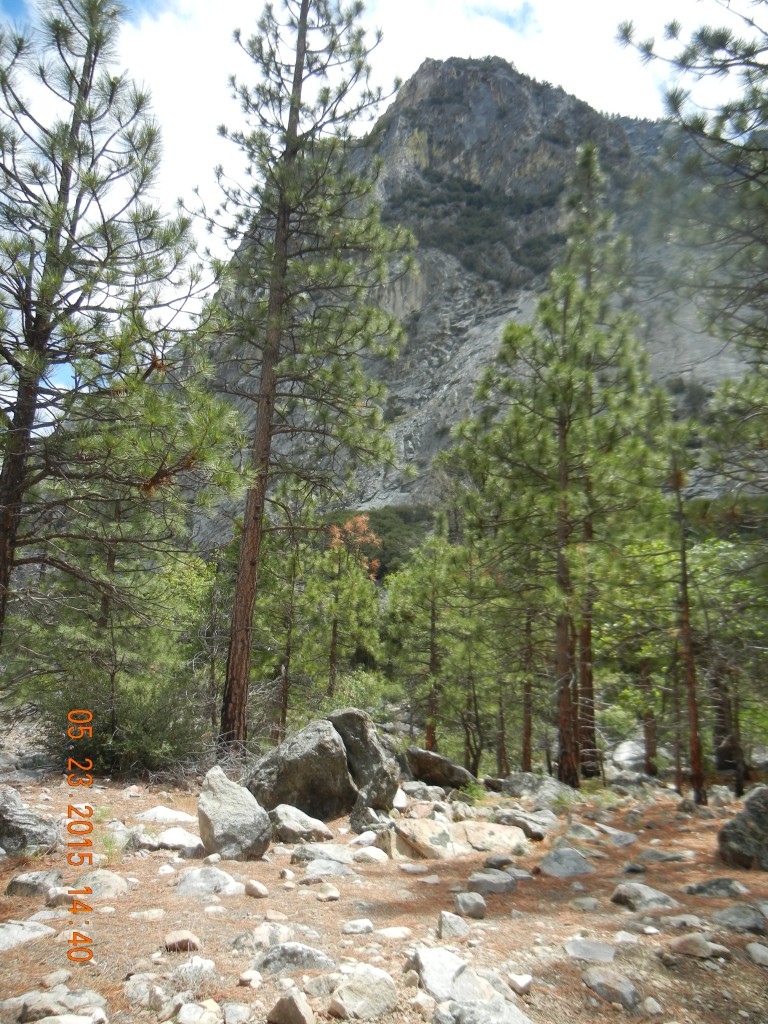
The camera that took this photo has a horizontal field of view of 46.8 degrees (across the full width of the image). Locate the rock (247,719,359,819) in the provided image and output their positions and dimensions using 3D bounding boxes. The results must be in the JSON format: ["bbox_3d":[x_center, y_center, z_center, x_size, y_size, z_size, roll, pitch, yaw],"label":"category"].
[{"bbox_3d":[-1.296,4.077,14.108,1.780,1.508,1.424,3,-15,-4],"label":"rock"}]

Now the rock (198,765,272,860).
[{"bbox_3d":[-1.618,3.274,9.669,0.806,0.966,0.645,10,-17,-27],"label":"rock"}]

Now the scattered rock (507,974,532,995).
[{"bbox_3d":[0.696,2.417,4.544,0.124,0.081,0.099,2,-15,0],"label":"scattered rock"}]

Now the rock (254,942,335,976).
[{"bbox_3d":[-0.533,2.724,5.402,0.487,0.149,0.317,3,-15,-4],"label":"rock"}]

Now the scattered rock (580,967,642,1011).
[{"bbox_3d":[1.262,2.655,4.946,0.334,0.188,0.251,-6,-17,28],"label":"scattered rock"}]

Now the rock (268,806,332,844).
[{"bbox_3d":[-0.777,2.935,8.363,0.585,0.329,0.439,2,-15,0],"label":"rock"}]

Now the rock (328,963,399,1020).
[{"bbox_3d":[-0.108,2.519,4.662,0.368,0.233,0.294,2,-15,0],"label":"rock"}]

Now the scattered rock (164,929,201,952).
[{"bbox_3d":[-1.132,2.413,4.999,0.191,0.104,0.143,2,-15,0],"label":"scattered rock"}]

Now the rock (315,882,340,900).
[{"bbox_3d":[-0.483,3.243,7.585,0.222,0.127,0.178,2,-15,-3],"label":"rock"}]

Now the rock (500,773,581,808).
[{"bbox_3d":[2.094,3.646,11.723,1.076,0.373,0.753,2,-15,0],"label":"rock"}]

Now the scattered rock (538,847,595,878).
[{"bbox_3d":[1.890,3.630,9.190,0.580,0.282,0.435,-1,-15,11],"label":"scattered rock"}]

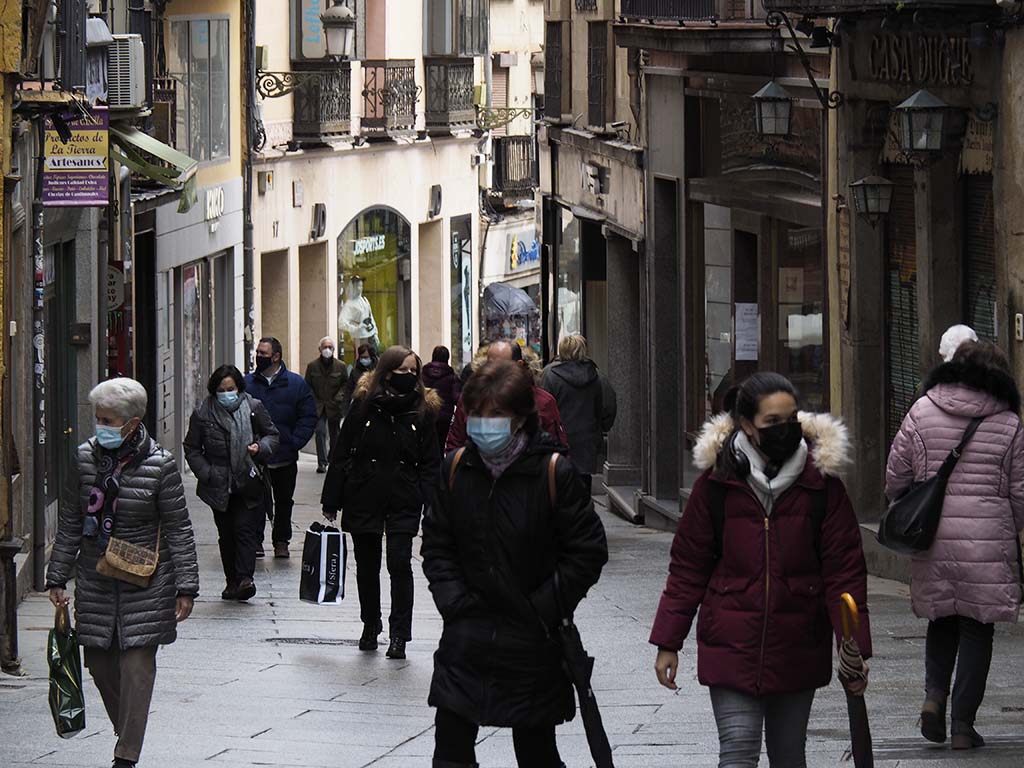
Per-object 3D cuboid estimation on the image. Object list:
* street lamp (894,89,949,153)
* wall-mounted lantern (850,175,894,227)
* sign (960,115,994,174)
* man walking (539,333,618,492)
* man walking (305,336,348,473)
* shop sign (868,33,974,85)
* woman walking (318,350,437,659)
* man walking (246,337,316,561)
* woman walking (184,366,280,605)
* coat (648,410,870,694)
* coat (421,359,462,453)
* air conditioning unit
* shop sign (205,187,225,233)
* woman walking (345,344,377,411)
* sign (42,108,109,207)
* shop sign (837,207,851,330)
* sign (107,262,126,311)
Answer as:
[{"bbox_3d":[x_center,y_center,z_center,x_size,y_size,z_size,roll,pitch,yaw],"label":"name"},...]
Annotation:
[{"bbox_3d":[2.584,-1.663,33.600,0.280,0.400,0.280,-1,4,-14],"label":"street lamp"},{"bbox_3d":[2.458,-1.248,36.400,0.245,0.340,0.245,-2,4,-20],"label":"wall-mounted lantern"},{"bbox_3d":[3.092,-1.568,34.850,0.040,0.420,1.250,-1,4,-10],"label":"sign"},{"bbox_3d":[0.510,0.487,40.800,0.560,1.700,0.400,0,4,-3],"label":"man walking"},{"bbox_3d":[-2.304,0.256,66.500,0.540,1.710,0.420,-1,4,-2],"label":"man walking"},{"bbox_3d":[2.695,-2.151,35.300,0.070,0.330,2.400,-1,4,-11],"label":"shop sign"},{"bbox_3d":[-0.718,0.636,29.200,0.620,1.700,0.450,-1,4,-5],"label":"woman walking"},{"bbox_3d":[-1.852,0.507,42.500,0.580,1.760,0.400,1,4,18],"label":"man walking"},{"bbox_3d":[-1.860,0.653,35.300,0.580,1.550,0.430,-1,4,-9],"label":"woman walking"},{"bbox_3d":[0.703,0.480,15.000,0.610,0.770,0.390,0,4,2],"label":"coat"},{"bbox_3d":[-0.770,0.249,59.000,0.480,0.930,0.360,0,4,-3],"label":"coat"},{"bbox_3d":[-3.352,-2.717,46.300,0.320,0.630,0.820,0,4,2],"label":"air conditioning unit"},{"bbox_3d":[-3.799,-2.228,68.000,0.080,0.550,1.500,0,4,5],"label":"shop sign"},{"bbox_3d":[-1.708,0.358,62.500,0.480,1.640,0.360,0,4,0],"label":"woman walking"},{"bbox_3d":[-3.106,-1.608,37.800,0.490,0.700,0.040,0,4,0],"label":"sign"},{"bbox_3d":[2.304,-0.803,37.000,0.050,0.860,0.240,-1,4,-11],"label":"shop sign"},{"bbox_3d":[-3.703,-0.879,48.500,0.400,0.450,0.050,-1,4,-3],"label":"sign"}]

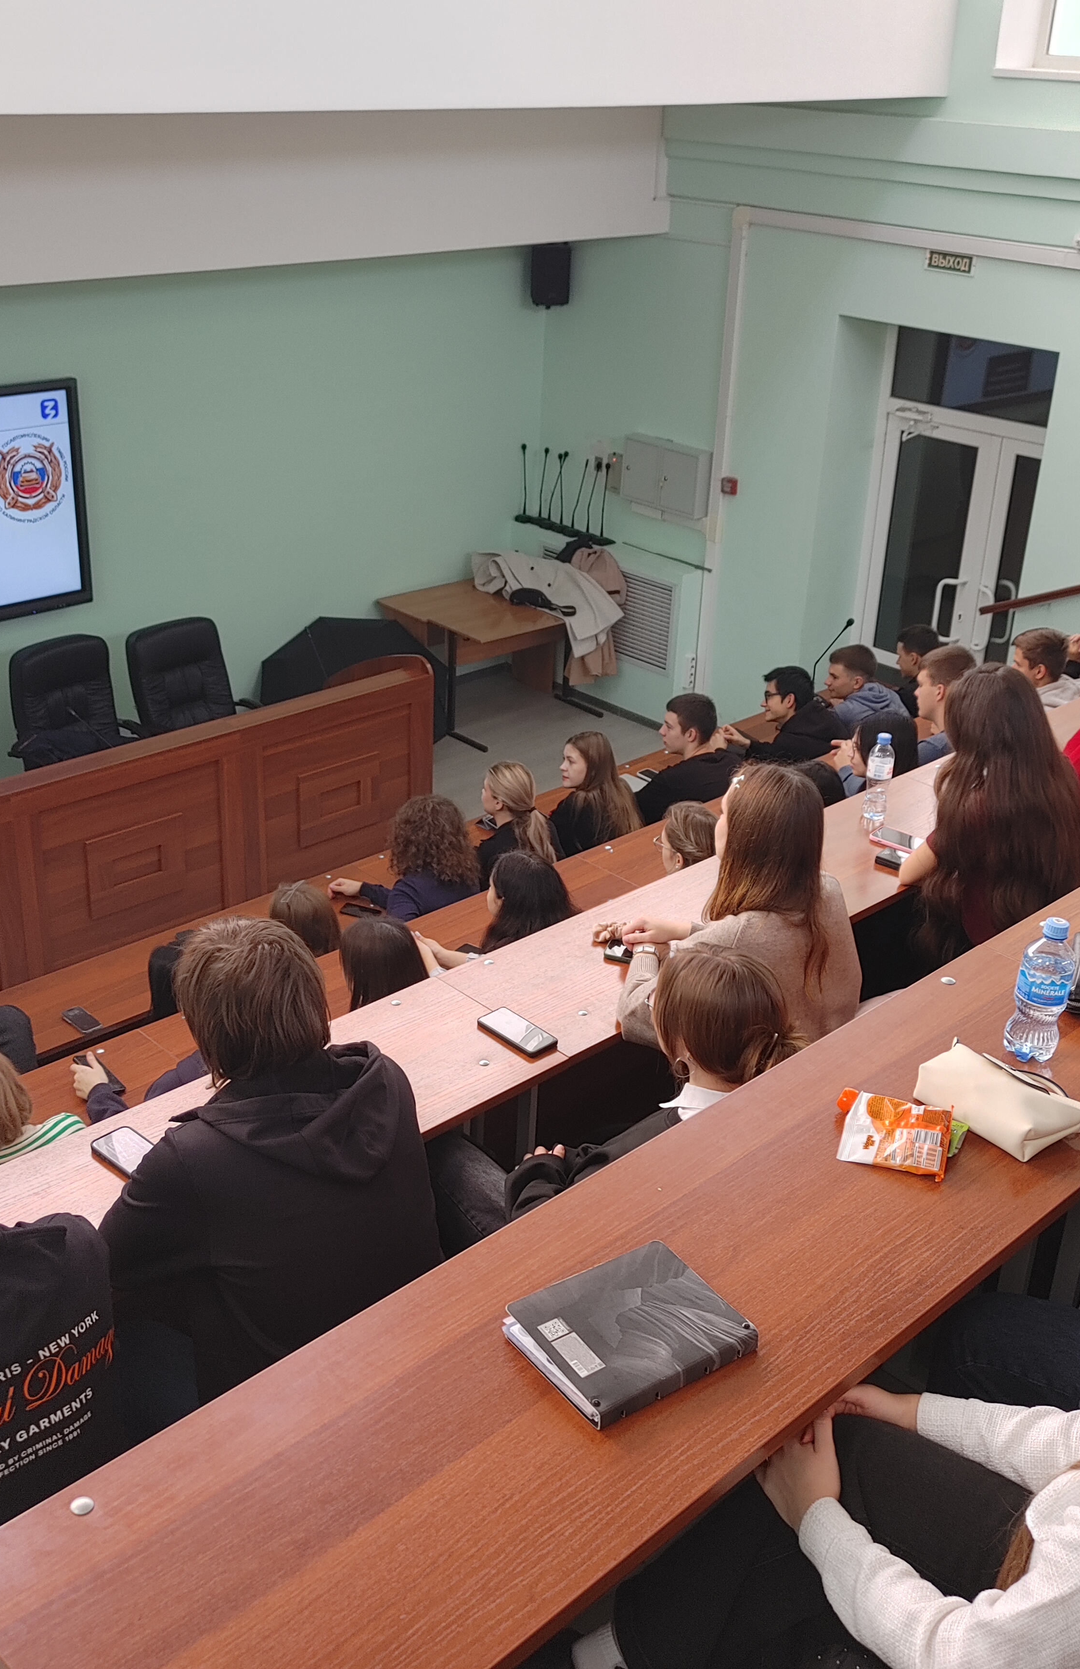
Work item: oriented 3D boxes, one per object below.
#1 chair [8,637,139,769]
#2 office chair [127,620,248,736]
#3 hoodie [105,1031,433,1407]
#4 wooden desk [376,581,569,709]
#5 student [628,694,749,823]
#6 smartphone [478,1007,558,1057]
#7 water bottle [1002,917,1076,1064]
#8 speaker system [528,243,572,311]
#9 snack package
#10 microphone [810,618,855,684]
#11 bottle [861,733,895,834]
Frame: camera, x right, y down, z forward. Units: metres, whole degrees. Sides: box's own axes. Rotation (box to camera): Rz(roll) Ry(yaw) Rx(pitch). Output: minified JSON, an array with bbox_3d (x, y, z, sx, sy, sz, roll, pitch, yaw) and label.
[{"bbox_3d":[-1.993,-0.338,7.620,0.620,1.080,0.660,-15,31,-33],"label":"chair"},{"bbox_3d":[-1.529,-0.515,8.040,0.620,1.080,0.660,-18,32,-36],"label":"office chair"},{"bbox_3d":[-0.410,0.659,2.569,0.510,0.620,0.520,-13,30,-30],"label":"hoodie"},{"bbox_3d":[-0.191,-1.038,9.807,1.270,0.710,0.920,-21,34,-41],"label":"wooden desk"},{"bbox_3d":[0.622,0.034,6.760,0.620,1.240,0.480,16,28,26],"label":"student"},{"bbox_3d":[-0.042,0.383,3.227,0.075,0.009,0.154,-21,34,-40],"label":"smartphone"},{"bbox_3d":[0.670,0.203,2.221,0.072,0.206,0.072,-21,34,-40],"label":"water bottle"},{"bbox_3d":[0.064,-3.152,9.420,0.220,0.345,0.210,2,25,-1],"label":"speaker system"},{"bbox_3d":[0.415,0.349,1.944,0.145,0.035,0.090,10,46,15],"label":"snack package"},{"bbox_3d":[1.317,-0.752,7.673,0.120,0.460,0.240,-21,34,-40],"label":"microphone"},{"bbox_3d":[0.860,-0.144,4.237,0.066,0.224,0.066,-21,34,-40],"label":"bottle"}]

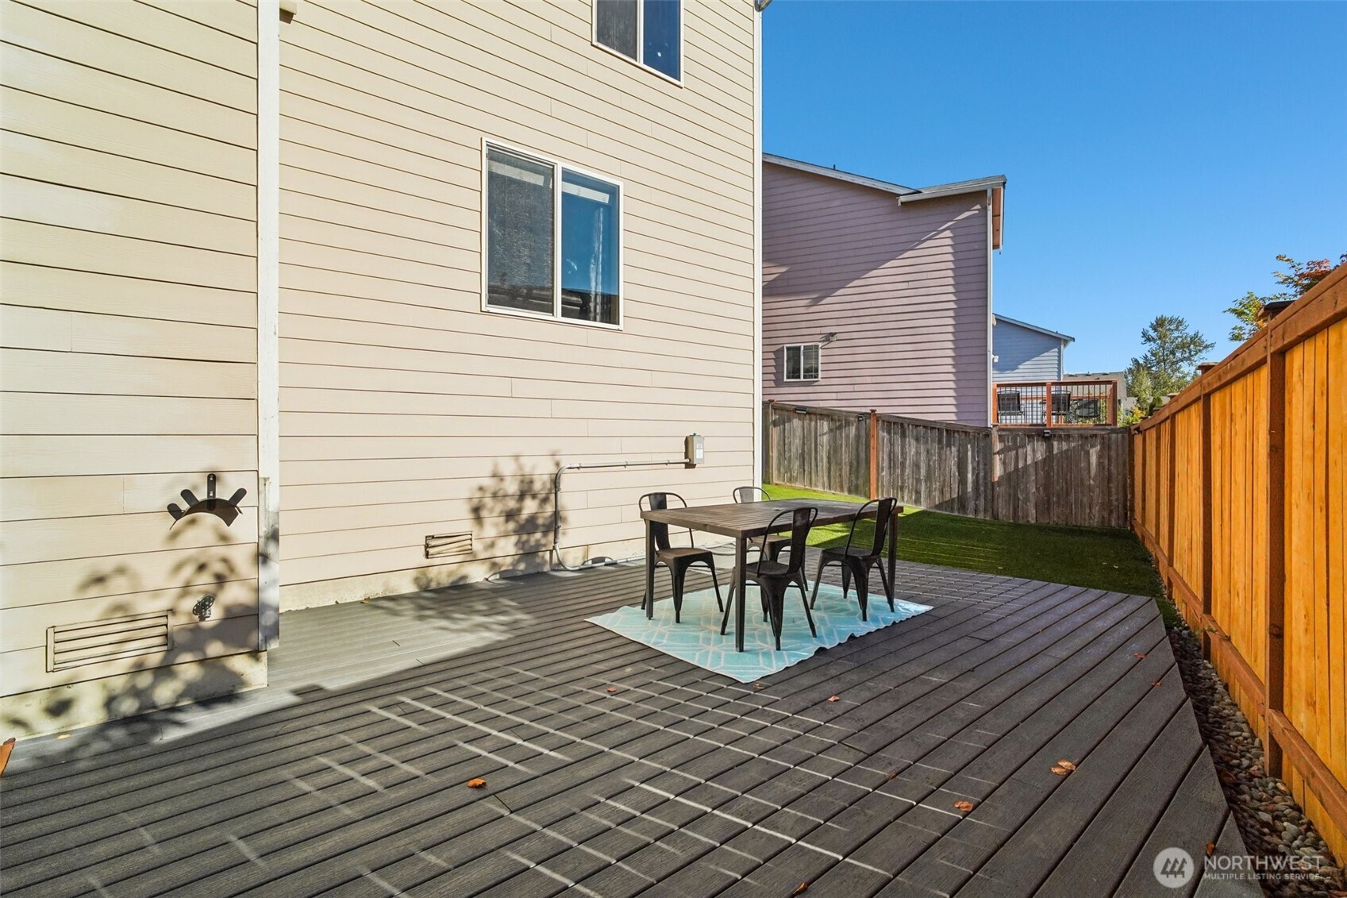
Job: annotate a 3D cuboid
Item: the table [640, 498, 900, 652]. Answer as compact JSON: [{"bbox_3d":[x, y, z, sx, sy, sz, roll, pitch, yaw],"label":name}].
[{"bbox_3d":[0.801,0.840,4.518,1.880,0.750,0.965,-1,1,-41],"label":"table"}]

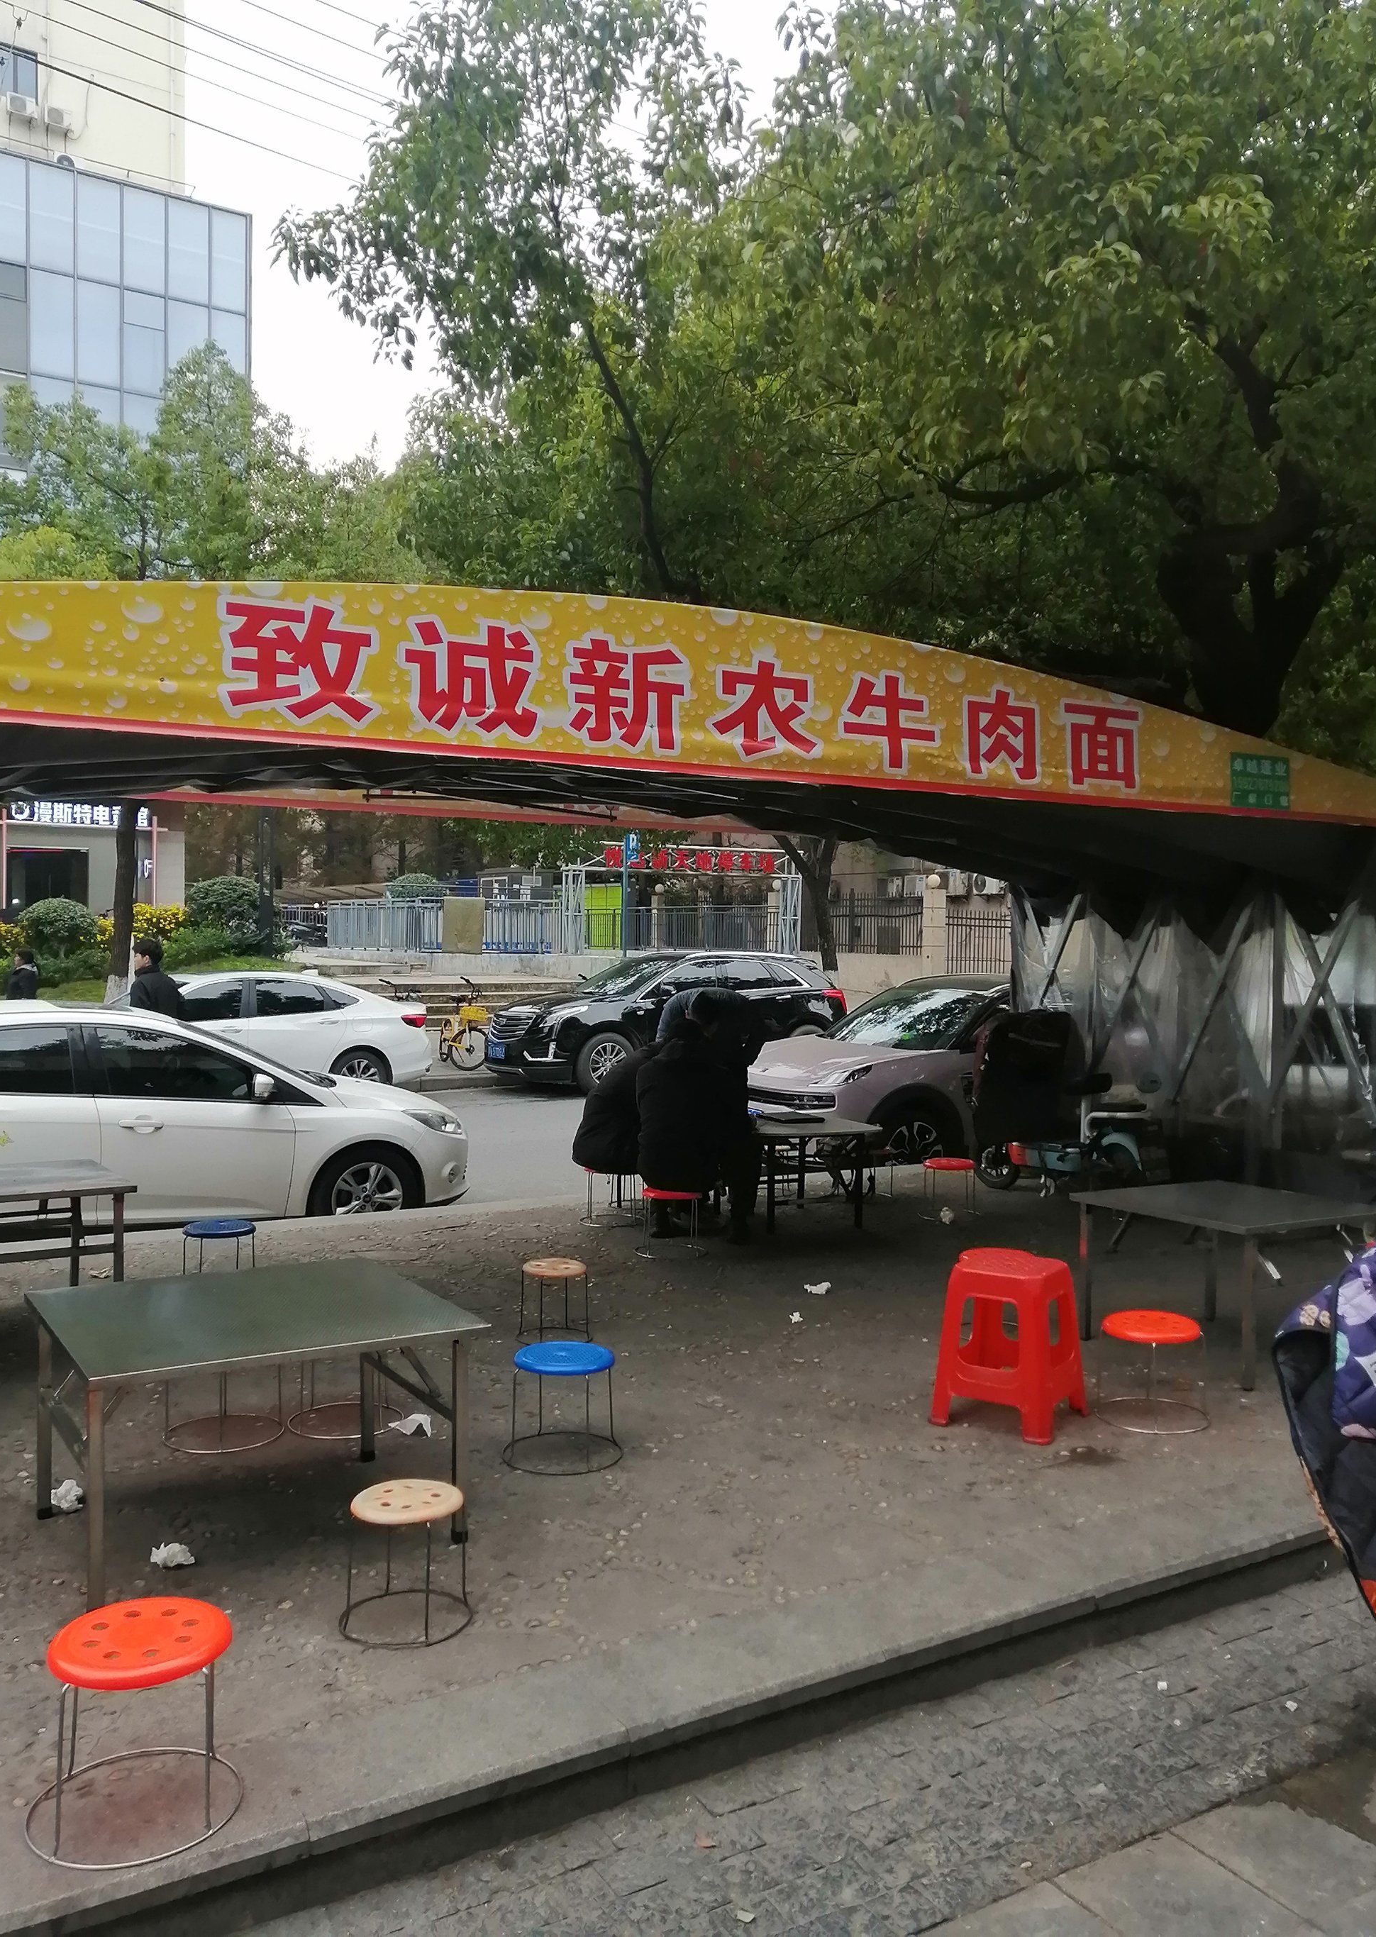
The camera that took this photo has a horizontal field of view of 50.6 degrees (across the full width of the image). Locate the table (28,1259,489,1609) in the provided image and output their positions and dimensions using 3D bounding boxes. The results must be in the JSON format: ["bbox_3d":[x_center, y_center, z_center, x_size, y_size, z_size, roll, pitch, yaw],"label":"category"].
[{"bbox_3d":[-1.105,1.136,3.674,0.925,0.555,0.852,0,1,-33],"label":"table"}]

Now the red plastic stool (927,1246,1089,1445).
[{"bbox_3d":[1.035,1.192,4.641,0.385,0.487,0.385,2,1,33],"label":"red plastic stool"}]

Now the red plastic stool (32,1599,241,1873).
[{"bbox_3d":[-0.926,1.272,2.462,0.349,0.289,0.349,1,1,0],"label":"red plastic stool"}]

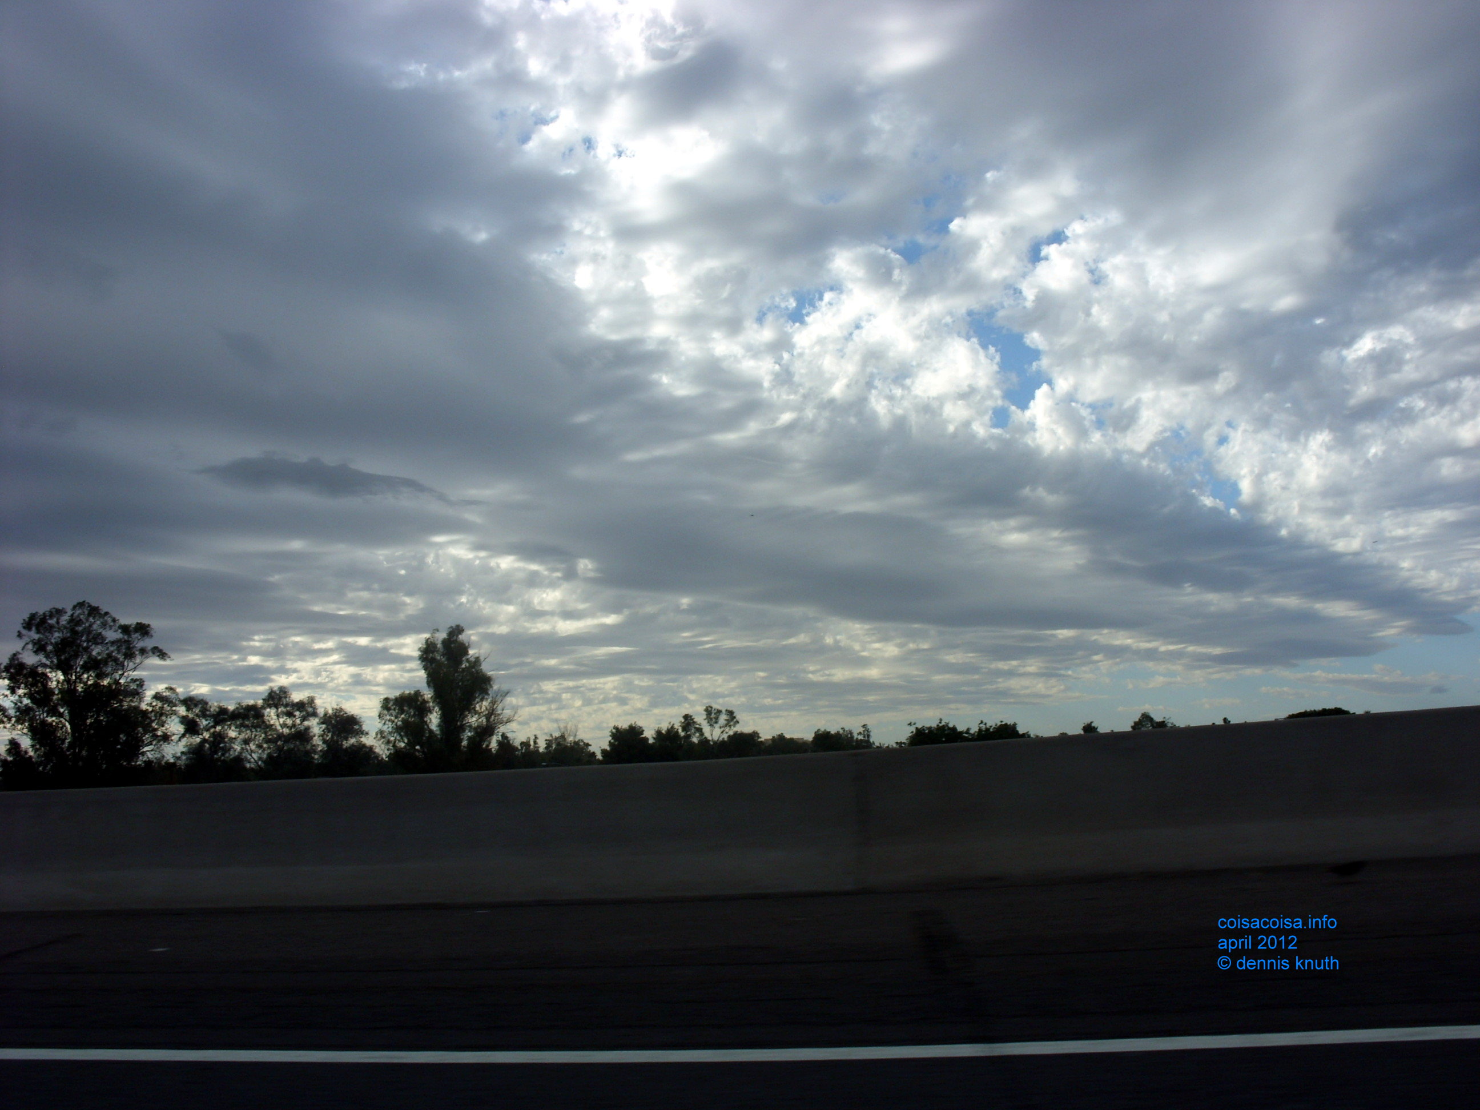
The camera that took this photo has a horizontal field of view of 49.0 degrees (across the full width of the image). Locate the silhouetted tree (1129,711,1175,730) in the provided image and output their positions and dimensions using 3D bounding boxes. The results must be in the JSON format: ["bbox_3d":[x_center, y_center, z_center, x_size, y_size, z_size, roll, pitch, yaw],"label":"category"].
[{"bbox_3d":[39.271,17.154,155.000,4.302,4.412,4.087,-3,-7,0],"label":"silhouetted tree"}]

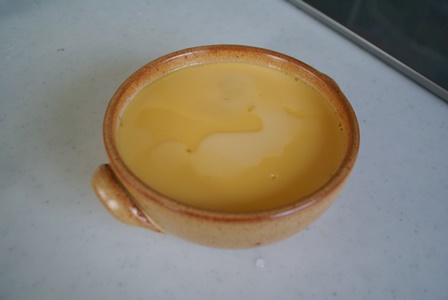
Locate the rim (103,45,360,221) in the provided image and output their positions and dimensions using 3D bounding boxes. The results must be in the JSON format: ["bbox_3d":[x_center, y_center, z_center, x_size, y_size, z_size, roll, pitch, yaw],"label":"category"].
[{"bbox_3d":[0.004,-0.015,0.254,0.140,0.012,0.140,0,47,0],"label":"rim"}]

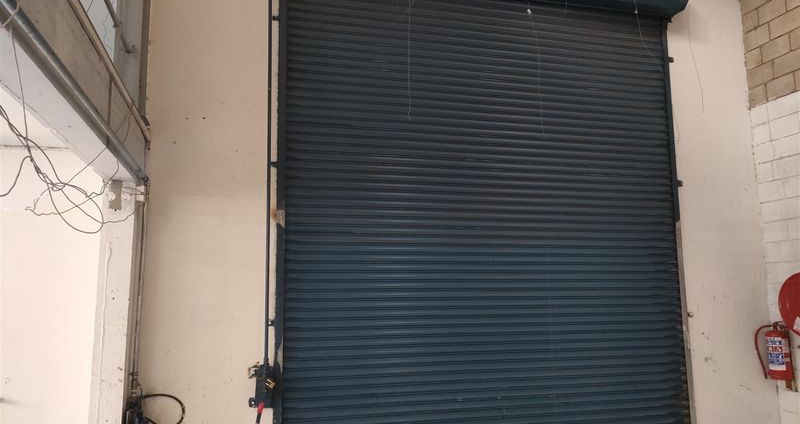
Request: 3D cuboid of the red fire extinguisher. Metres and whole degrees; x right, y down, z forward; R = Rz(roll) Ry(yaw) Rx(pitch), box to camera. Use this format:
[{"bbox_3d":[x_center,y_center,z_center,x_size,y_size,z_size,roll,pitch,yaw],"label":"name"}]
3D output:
[{"bbox_3d":[3.530,1.313,5.911,0.190,0.535,0.285,5,-10,-31],"label":"red fire extinguisher"}]

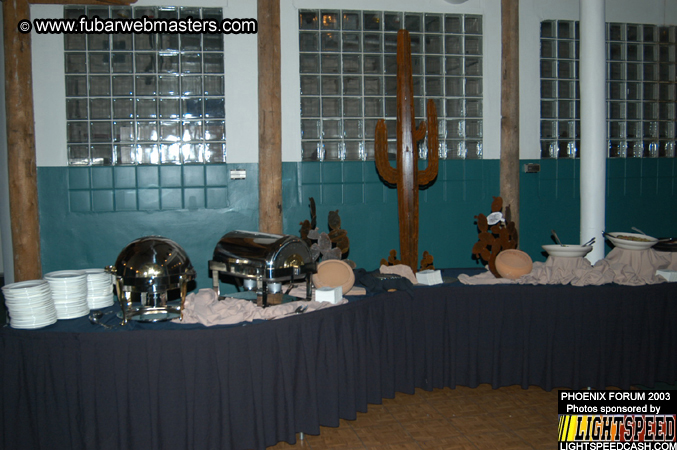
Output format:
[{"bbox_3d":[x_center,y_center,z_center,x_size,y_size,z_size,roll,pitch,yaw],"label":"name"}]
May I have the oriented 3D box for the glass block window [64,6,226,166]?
[{"bbox_3d":[-1.721,-1.244,6.056,1.420,1.420,0.100,-2,5,-11],"label":"glass block window"}]

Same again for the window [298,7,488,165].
[{"bbox_3d":[0.524,-1.327,6.484,1.830,1.420,0.100,-2,5,-11],"label":"window"}]

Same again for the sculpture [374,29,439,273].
[{"bbox_3d":[0.546,-0.575,5.311,0.510,1.930,0.200,-1,5,4],"label":"sculpture"}]

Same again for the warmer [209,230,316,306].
[{"bbox_3d":[-0.505,0.268,4.427,0.420,0.440,0.600,-6,7,-43],"label":"warmer"}]

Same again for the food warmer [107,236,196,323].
[{"bbox_3d":[-1.106,0.302,3.995,0.530,0.465,0.460,-2,5,-15],"label":"food warmer"}]

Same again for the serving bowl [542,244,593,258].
[{"bbox_3d":[1.744,0.202,5.150,0.380,0.070,0.380,-1,5,0],"label":"serving bowl"}]

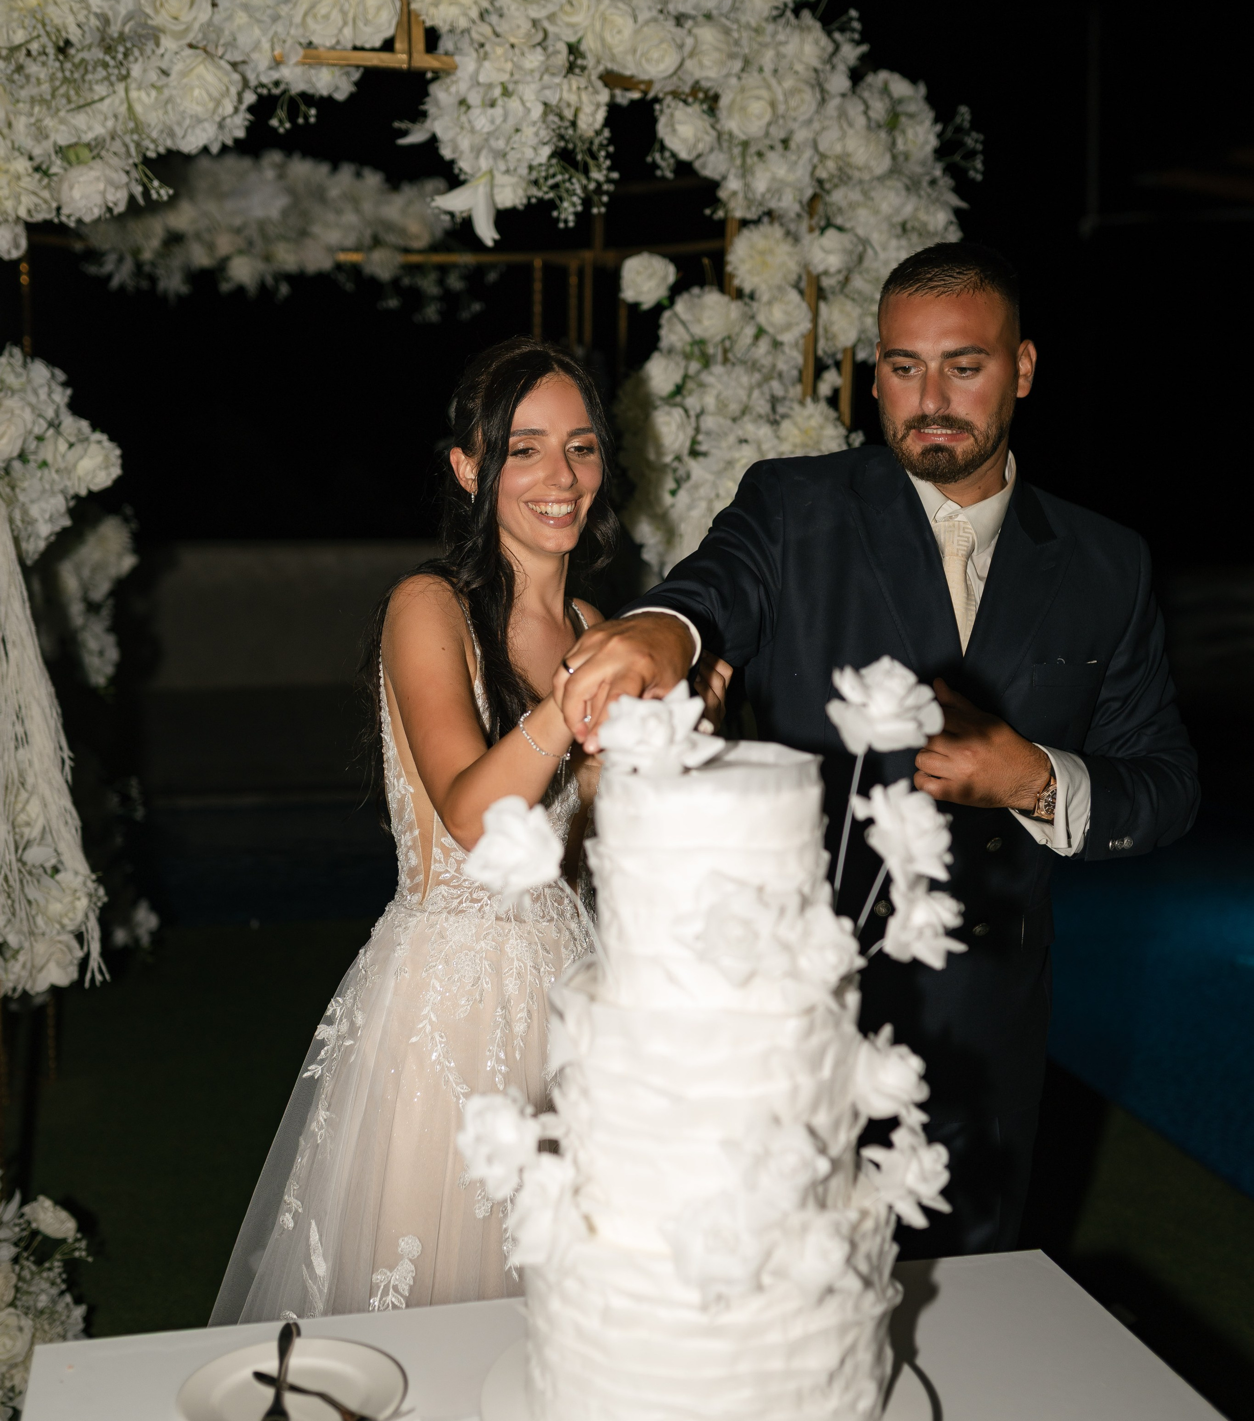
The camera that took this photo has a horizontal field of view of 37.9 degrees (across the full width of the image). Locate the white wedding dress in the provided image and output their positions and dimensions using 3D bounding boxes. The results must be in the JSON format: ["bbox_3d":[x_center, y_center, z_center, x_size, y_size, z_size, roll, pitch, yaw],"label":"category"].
[{"bbox_3d":[-0.223,0.564,2.117,0.740,1.430,0.840,-5,8,-39],"label":"white wedding dress"}]

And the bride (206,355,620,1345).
[{"bbox_3d":[-0.192,0.439,2.063,0.740,1.700,0.880,-5,8,-39],"label":"bride"}]

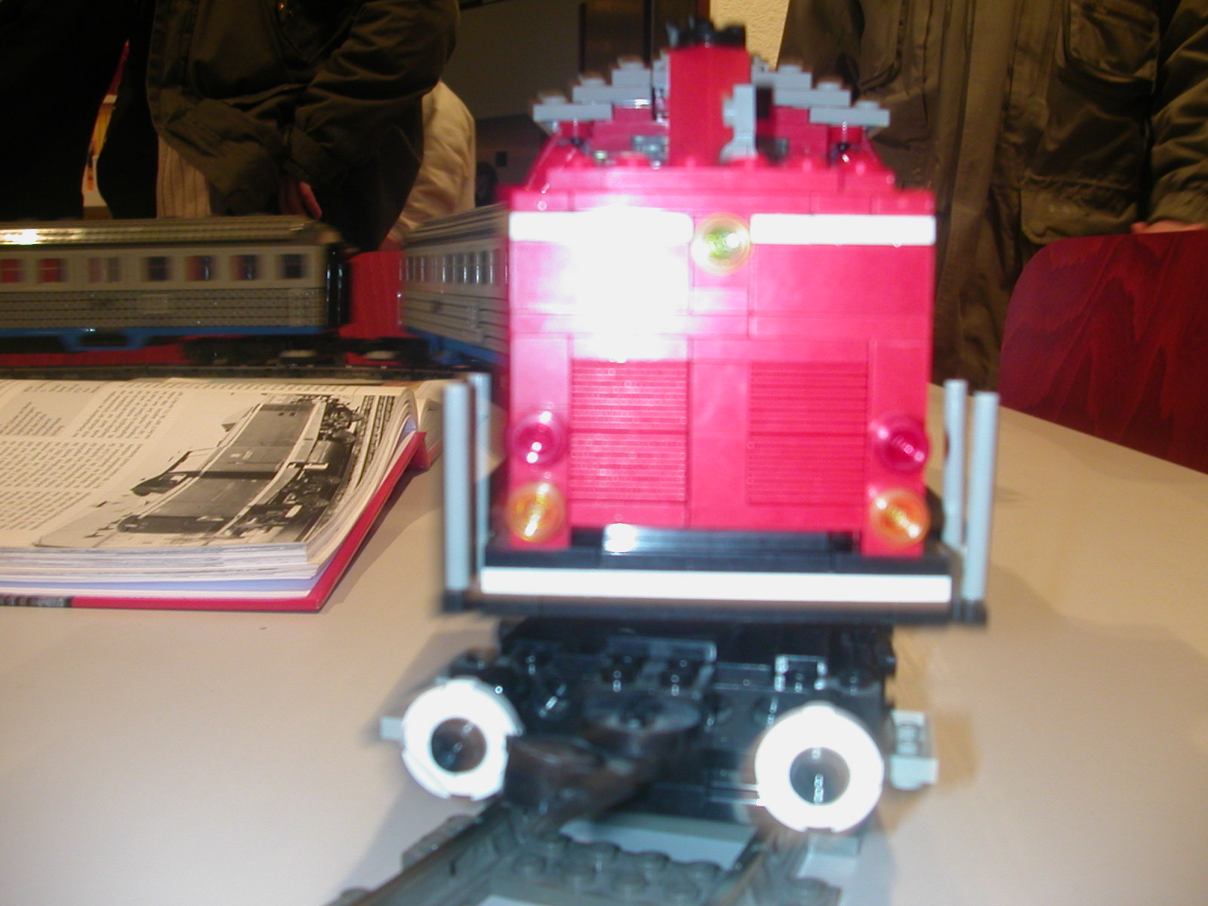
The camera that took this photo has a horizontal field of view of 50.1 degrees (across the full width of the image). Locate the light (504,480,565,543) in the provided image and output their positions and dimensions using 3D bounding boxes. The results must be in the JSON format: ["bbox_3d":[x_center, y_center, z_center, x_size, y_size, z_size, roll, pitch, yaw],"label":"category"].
[{"bbox_3d":[-0.009,0.008,0.174,0.008,0.008,0.004,1,7,3],"label":"light"}]

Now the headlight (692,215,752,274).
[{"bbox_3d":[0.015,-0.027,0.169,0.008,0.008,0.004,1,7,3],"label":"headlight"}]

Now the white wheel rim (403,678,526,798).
[{"bbox_3d":[-0.019,0.039,0.175,0.016,0.016,0.005,2,7,14],"label":"white wheel rim"}]

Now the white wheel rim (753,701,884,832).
[{"bbox_3d":[0.027,0.040,0.164,0.016,0.016,0.005,2,7,14],"label":"white wheel rim"}]

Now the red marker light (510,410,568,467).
[{"bbox_3d":[-0.009,-0.002,0.173,0.008,0.008,0.004,1,7,3],"label":"red marker light"}]

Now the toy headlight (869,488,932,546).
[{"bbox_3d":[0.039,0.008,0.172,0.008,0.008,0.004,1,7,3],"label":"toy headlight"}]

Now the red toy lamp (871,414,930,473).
[{"bbox_3d":[0.039,-0.001,0.171,0.008,0.008,0.004,1,7,3],"label":"red toy lamp"}]

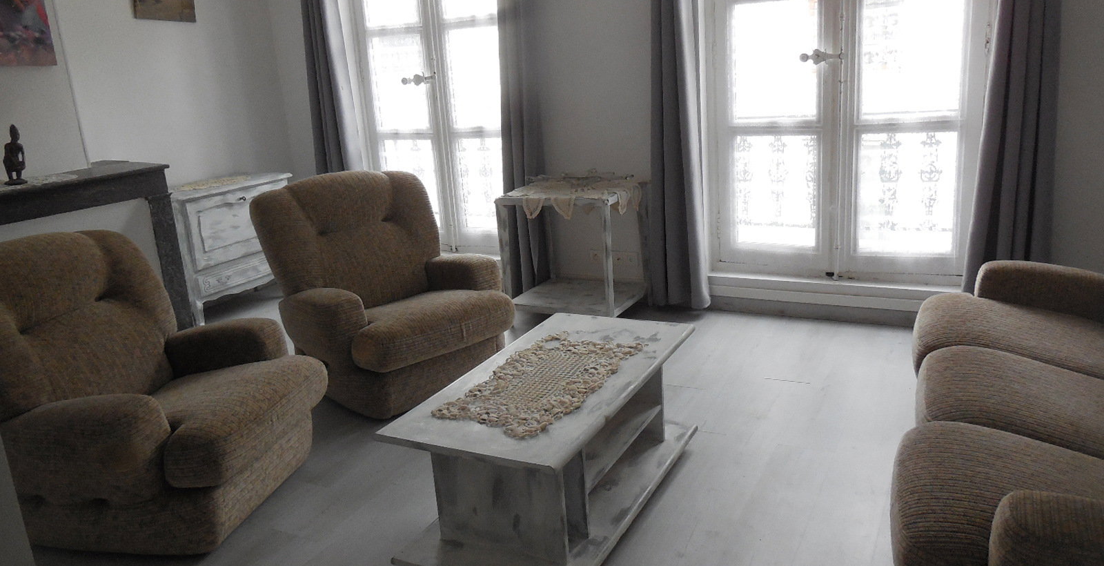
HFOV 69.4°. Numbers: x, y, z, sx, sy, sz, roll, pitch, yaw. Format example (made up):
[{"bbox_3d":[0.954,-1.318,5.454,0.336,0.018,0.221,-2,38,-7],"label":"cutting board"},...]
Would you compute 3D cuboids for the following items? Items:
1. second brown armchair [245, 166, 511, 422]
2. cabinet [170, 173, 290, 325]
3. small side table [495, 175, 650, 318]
[{"bbox_3d":[-0.740,-0.003,3.704,0.870,0.932,0.884,-16,19,-39],"label":"second brown armchair"},{"bbox_3d":[-2.112,-0.241,5.221,0.367,0.802,0.938,4,17,28],"label":"cabinet"},{"bbox_3d":[0.131,-0.211,4.689,0.734,0.707,0.517,4,17,28],"label":"small side table"}]

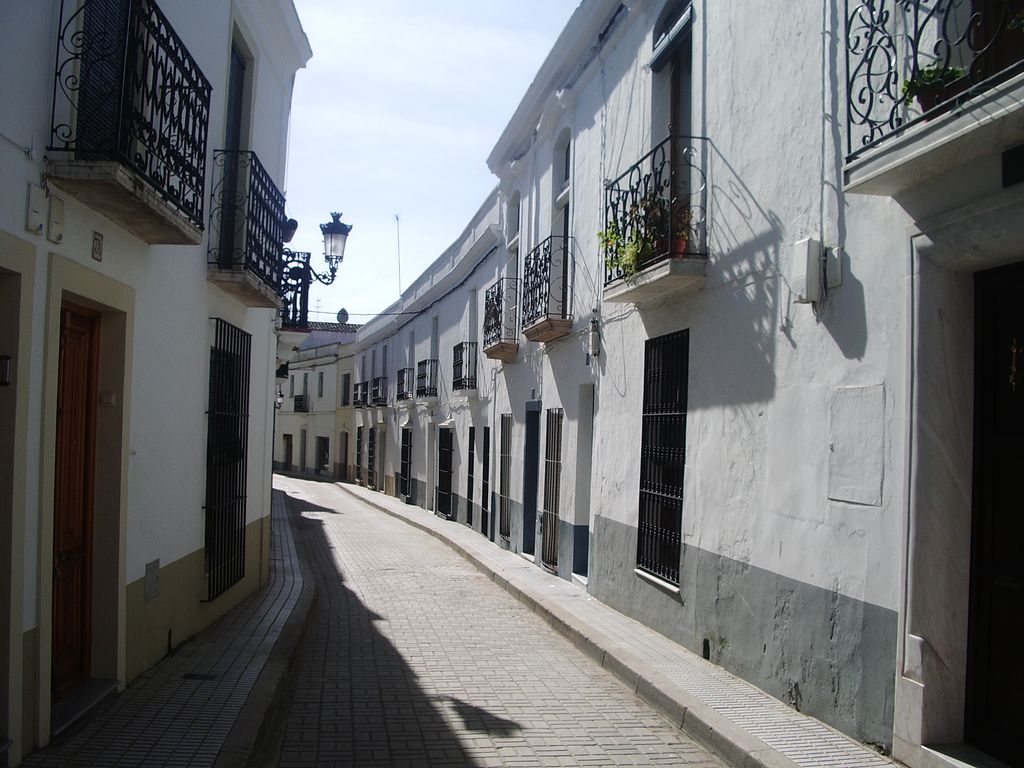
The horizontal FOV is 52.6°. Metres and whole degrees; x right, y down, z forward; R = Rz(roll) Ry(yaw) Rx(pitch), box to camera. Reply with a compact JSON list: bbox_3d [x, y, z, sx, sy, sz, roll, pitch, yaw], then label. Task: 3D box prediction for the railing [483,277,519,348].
[{"bbox_3d":[-0.164,-1.128,16.850,0.300,0.970,1.660,2,-2,-10],"label":"railing"}]

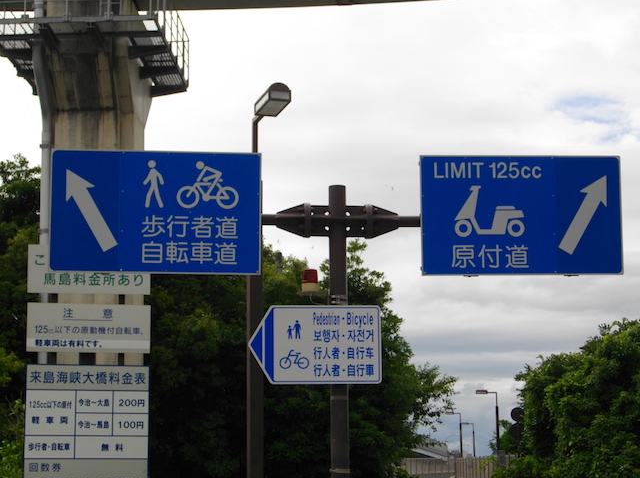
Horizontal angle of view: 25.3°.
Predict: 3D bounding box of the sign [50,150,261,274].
[{"bbox_3d":[-1.428,-0.234,12.520,1.830,1.080,0.060,1,-8,-6],"label":"sign"}]

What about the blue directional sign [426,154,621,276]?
[{"bbox_3d":[1.819,-0.210,12.810,1.830,1.080,0.060,0,-8,-5],"label":"blue directional sign"}]

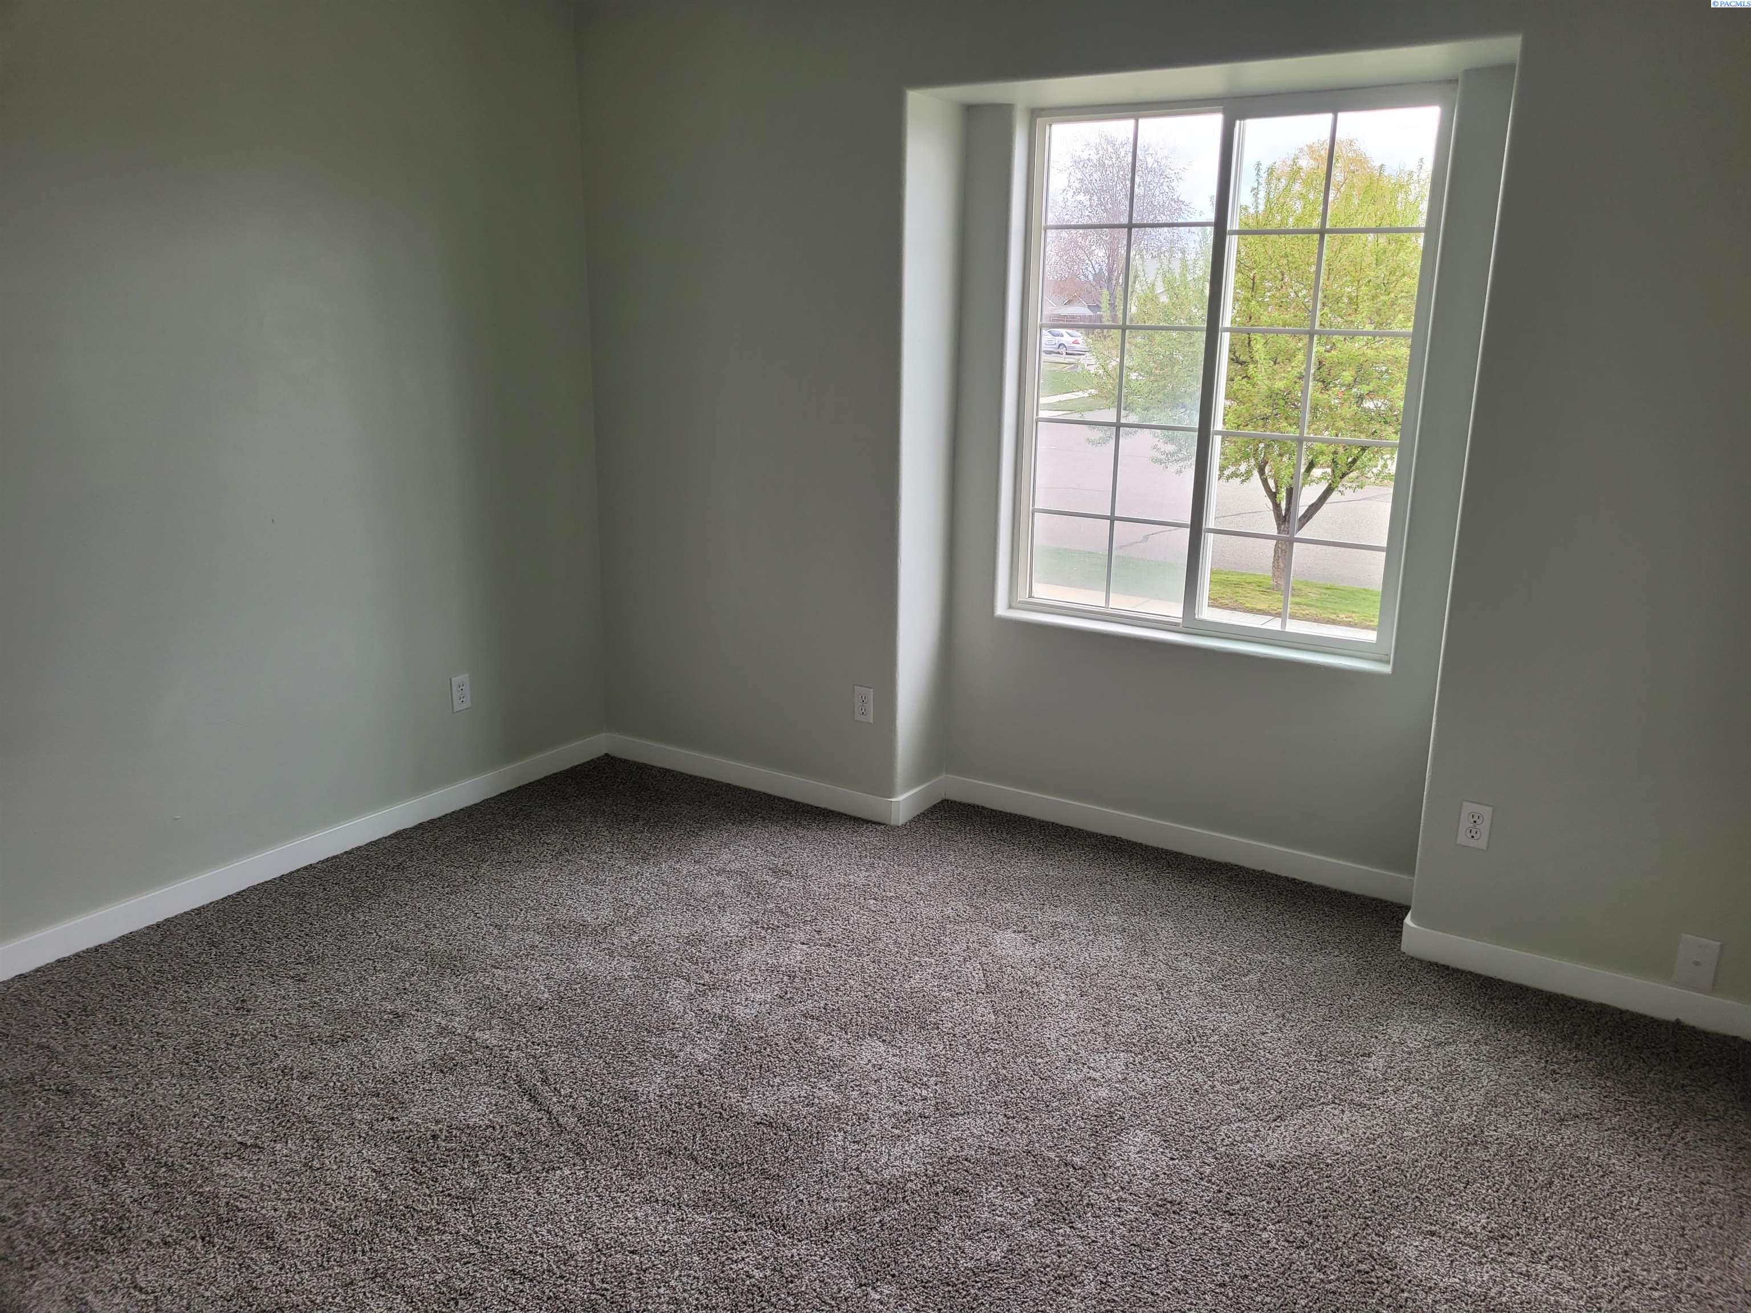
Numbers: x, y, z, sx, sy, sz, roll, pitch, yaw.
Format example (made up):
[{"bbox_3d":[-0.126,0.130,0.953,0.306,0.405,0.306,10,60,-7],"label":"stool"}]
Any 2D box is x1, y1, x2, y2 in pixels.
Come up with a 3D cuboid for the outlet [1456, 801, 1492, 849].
[{"bbox_3d":[1.487,0.420,3.259,0.070,0.114,0.010,10,17,31],"label":"outlet"}]

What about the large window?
[{"bbox_3d":[0.973,-0.818,3.857,1.204,1.534,0.098,10,17,31],"label":"large window"}]

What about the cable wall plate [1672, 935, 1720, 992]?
[{"bbox_3d":[1.910,0.712,3.053,0.077,0.122,0.010,10,17,31],"label":"cable wall plate"}]

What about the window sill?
[{"bbox_3d":[0.933,-0.061,3.972,1.221,0.040,0.118,10,17,31],"label":"window sill"}]

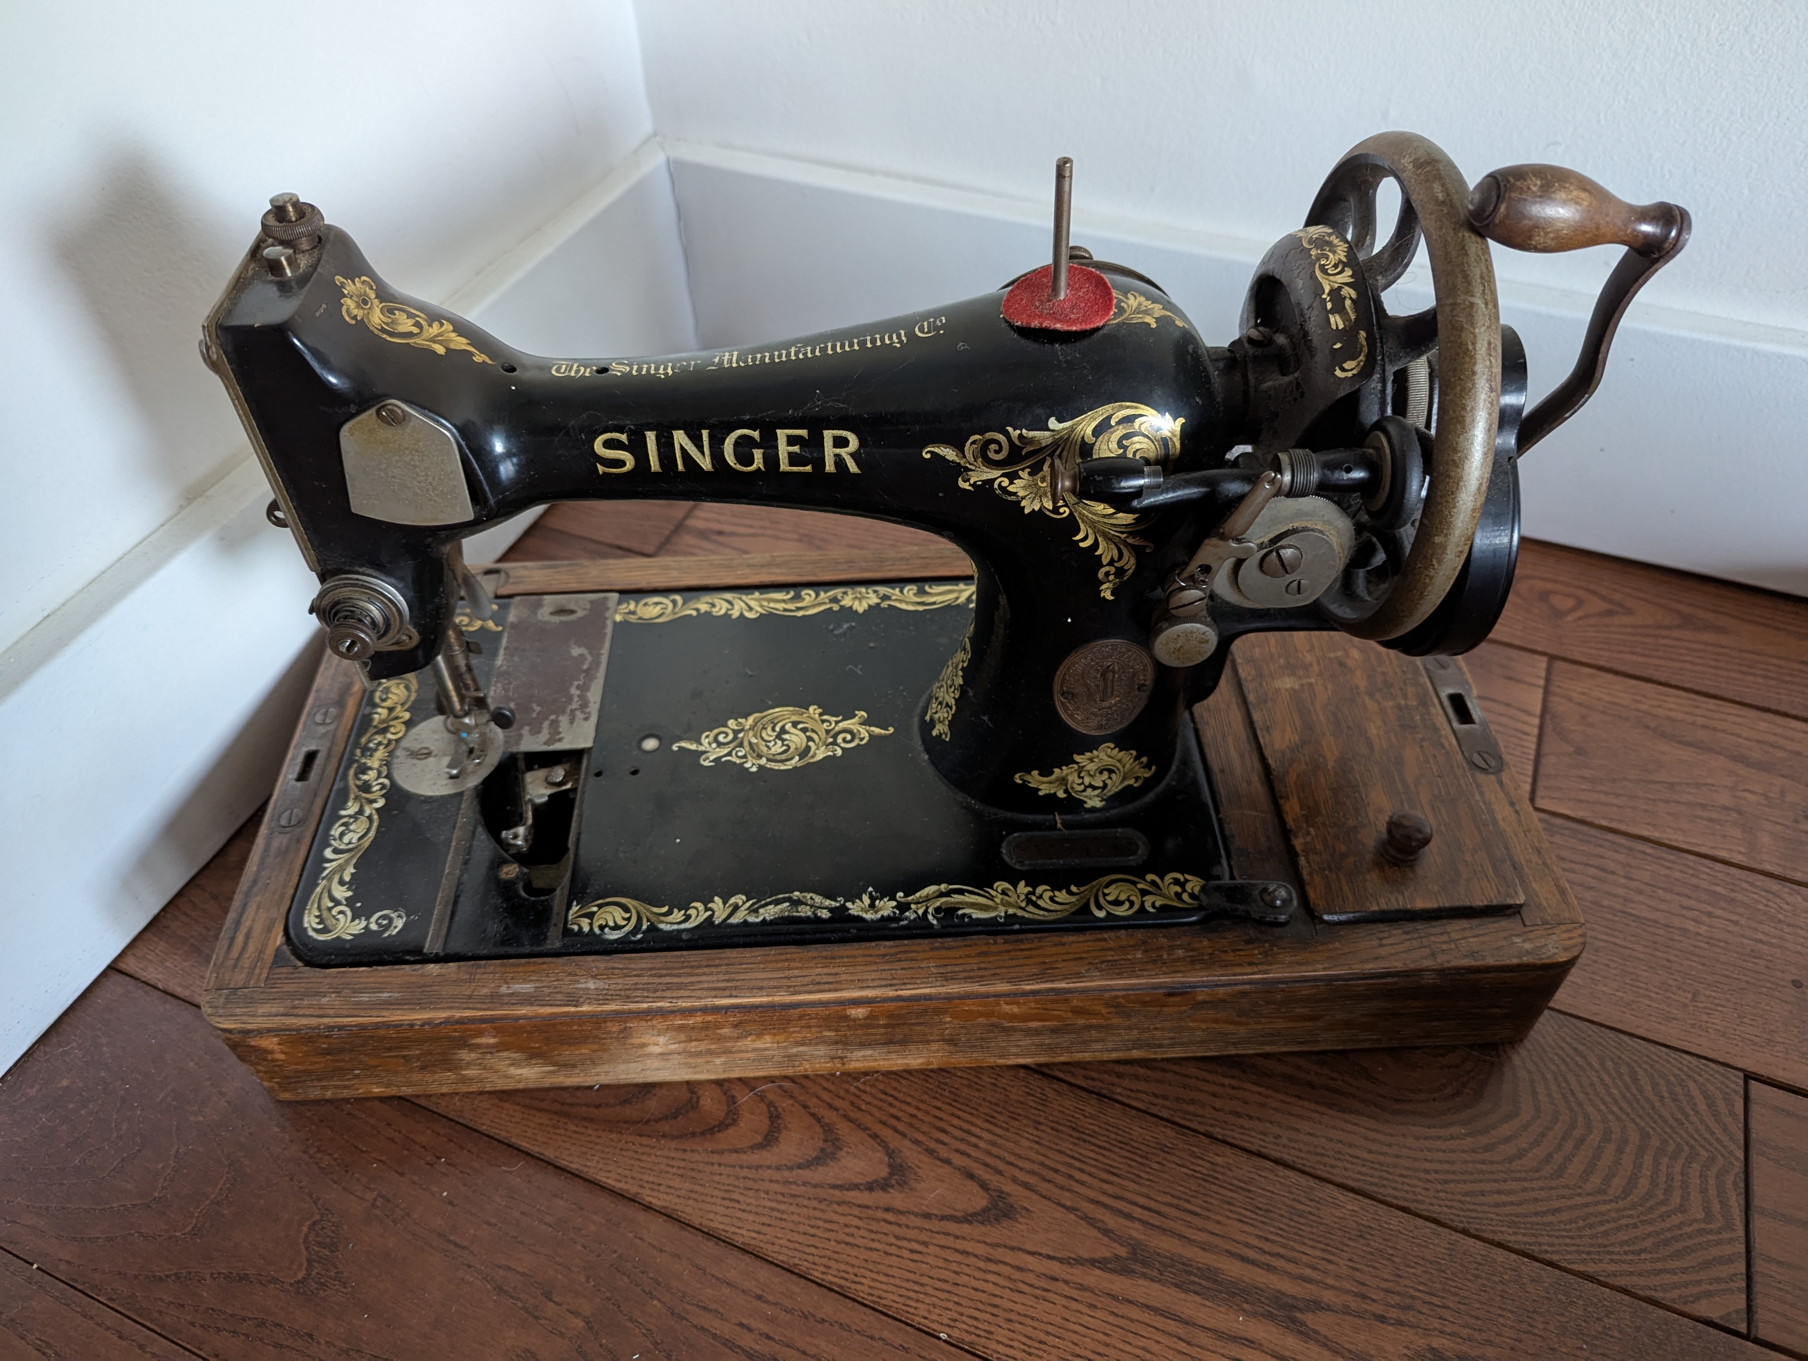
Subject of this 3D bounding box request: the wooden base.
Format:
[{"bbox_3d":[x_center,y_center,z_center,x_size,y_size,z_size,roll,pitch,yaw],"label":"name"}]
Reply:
[{"bbox_3d":[-0.005,0.039,0.486,0.447,0.052,0.212,-3,48,0],"label":"wooden base"}]

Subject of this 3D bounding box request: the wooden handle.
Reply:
[{"bbox_3d":[0.161,-0.113,0.303,0.052,0.021,0.021,6,47,-6],"label":"wooden handle"}]

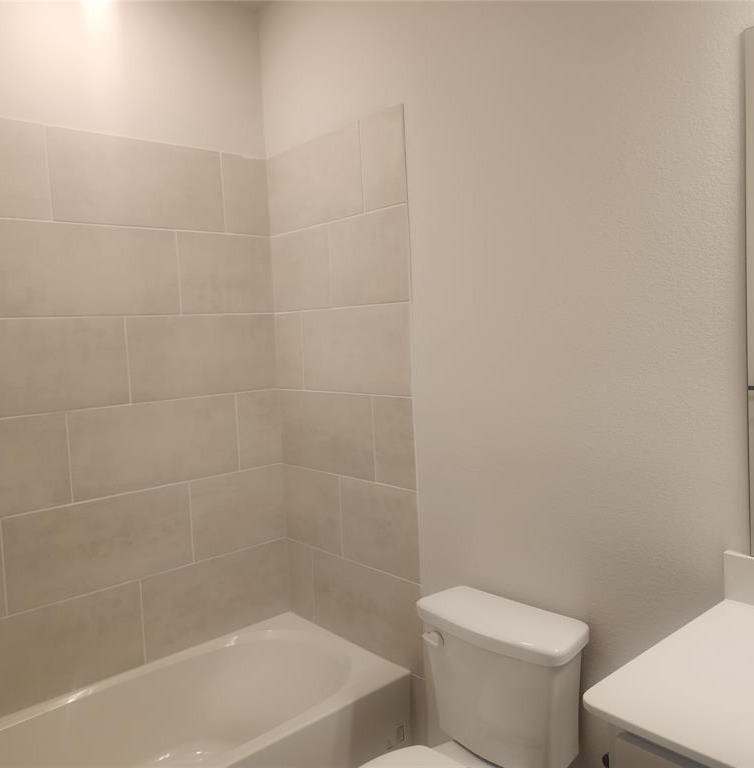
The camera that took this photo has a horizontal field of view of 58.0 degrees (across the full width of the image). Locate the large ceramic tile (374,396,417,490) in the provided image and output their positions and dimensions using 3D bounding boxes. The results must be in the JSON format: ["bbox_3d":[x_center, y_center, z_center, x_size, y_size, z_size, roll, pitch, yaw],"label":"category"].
[{"bbox_3d":[0.063,0.197,2.250,0.010,0.303,0.197,-6,6,-41],"label":"large ceramic tile"}]

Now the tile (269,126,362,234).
[{"bbox_3d":[-0.236,-0.726,2.475,0.010,0.302,0.568,-6,6,-41],"label":"tile"}]

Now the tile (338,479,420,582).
[{"bbox_3d":[0.008,0.499,2.352,0.010,0.304,0.404,-6,6,-41],"label":"tile"}]

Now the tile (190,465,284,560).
[{"bbox_3d":[-0.531,0.494,2.632,0.402,0.300,0.010,-6,6,-42],"label":"tile"}]

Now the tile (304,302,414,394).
[{"bbox_3d":[-0.081,-0.114,2.376,0.010,0.302,0.594,-6,6,-41],"label":"tile"}]

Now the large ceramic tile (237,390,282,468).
[{"bbox_3d":[-0.466,0.185,2.695,0.198,0.303,0.010,-6,6,-41],"label":"large ceramic tile"}]

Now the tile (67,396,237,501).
[{"bbox_3d":[-0.772,0.219,2.428,0.611,0.303,0.010,-6,6,-41],"label":"tile"}]

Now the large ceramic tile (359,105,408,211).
[{"bbox_3d":[0.021,-0.715,2.182,0.010,0.302,0.204,-6,6,-41],"label":"large ceramic tile"}]

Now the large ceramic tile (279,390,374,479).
[{"bbox_3d":[-0.196,0.183,2.531,0.010,0.300,0.568,-6,6,-42],"label":"large ceramic tile"}]

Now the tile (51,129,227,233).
[{"bbox_3d":[-0.805,-0.689,2.341,0.610,0.300,0.010,-6,6,-42],"label":"tile"}]

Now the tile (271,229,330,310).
[{"bbox_3d":[-0.287,-0.423,2.558,0.010,0.300,0.372,-6,6,-42],"label":"tile"}]

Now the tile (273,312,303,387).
[{"bbox_3d":[-0.338,-0.124,2.652,0.010,0.300,0.181,-6,6,-42],"label":"tile"}]

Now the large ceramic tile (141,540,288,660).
[{"bbox_3d":[-0.597,0.815,2.605,0.617,0.305,0.010,-6,6,-41],"label":"large ceramic tile"}]

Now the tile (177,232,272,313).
[{"bbox_3d":[-0.565,-0.412,2.568,0.389,0.300,0.010,-6,6,-42],"label":"tile"}]

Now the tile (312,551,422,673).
[{"bbox_3d":[-0.042,0.793,2.435,0.010,0.300,0.586,-6,6,-42],"label":"tile"}]

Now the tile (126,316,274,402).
[{"bbox_3d":[-0.629,-0.102,2.522,0.596,0.300,0.010,-6,6,-42],"label":"tile"}]

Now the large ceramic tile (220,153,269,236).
[{"bbox_3d":[-0.505,-0.722,2.610,0.193,0.300,0.010,-6,6,-42],"label":"large ceramic tile"}]

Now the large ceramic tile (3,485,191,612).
[{"bbox_3d":[-0.913,0.536,2.291,0.621,0.300,0.010,-6,6,-42],"label":"large ceramic tile"}]

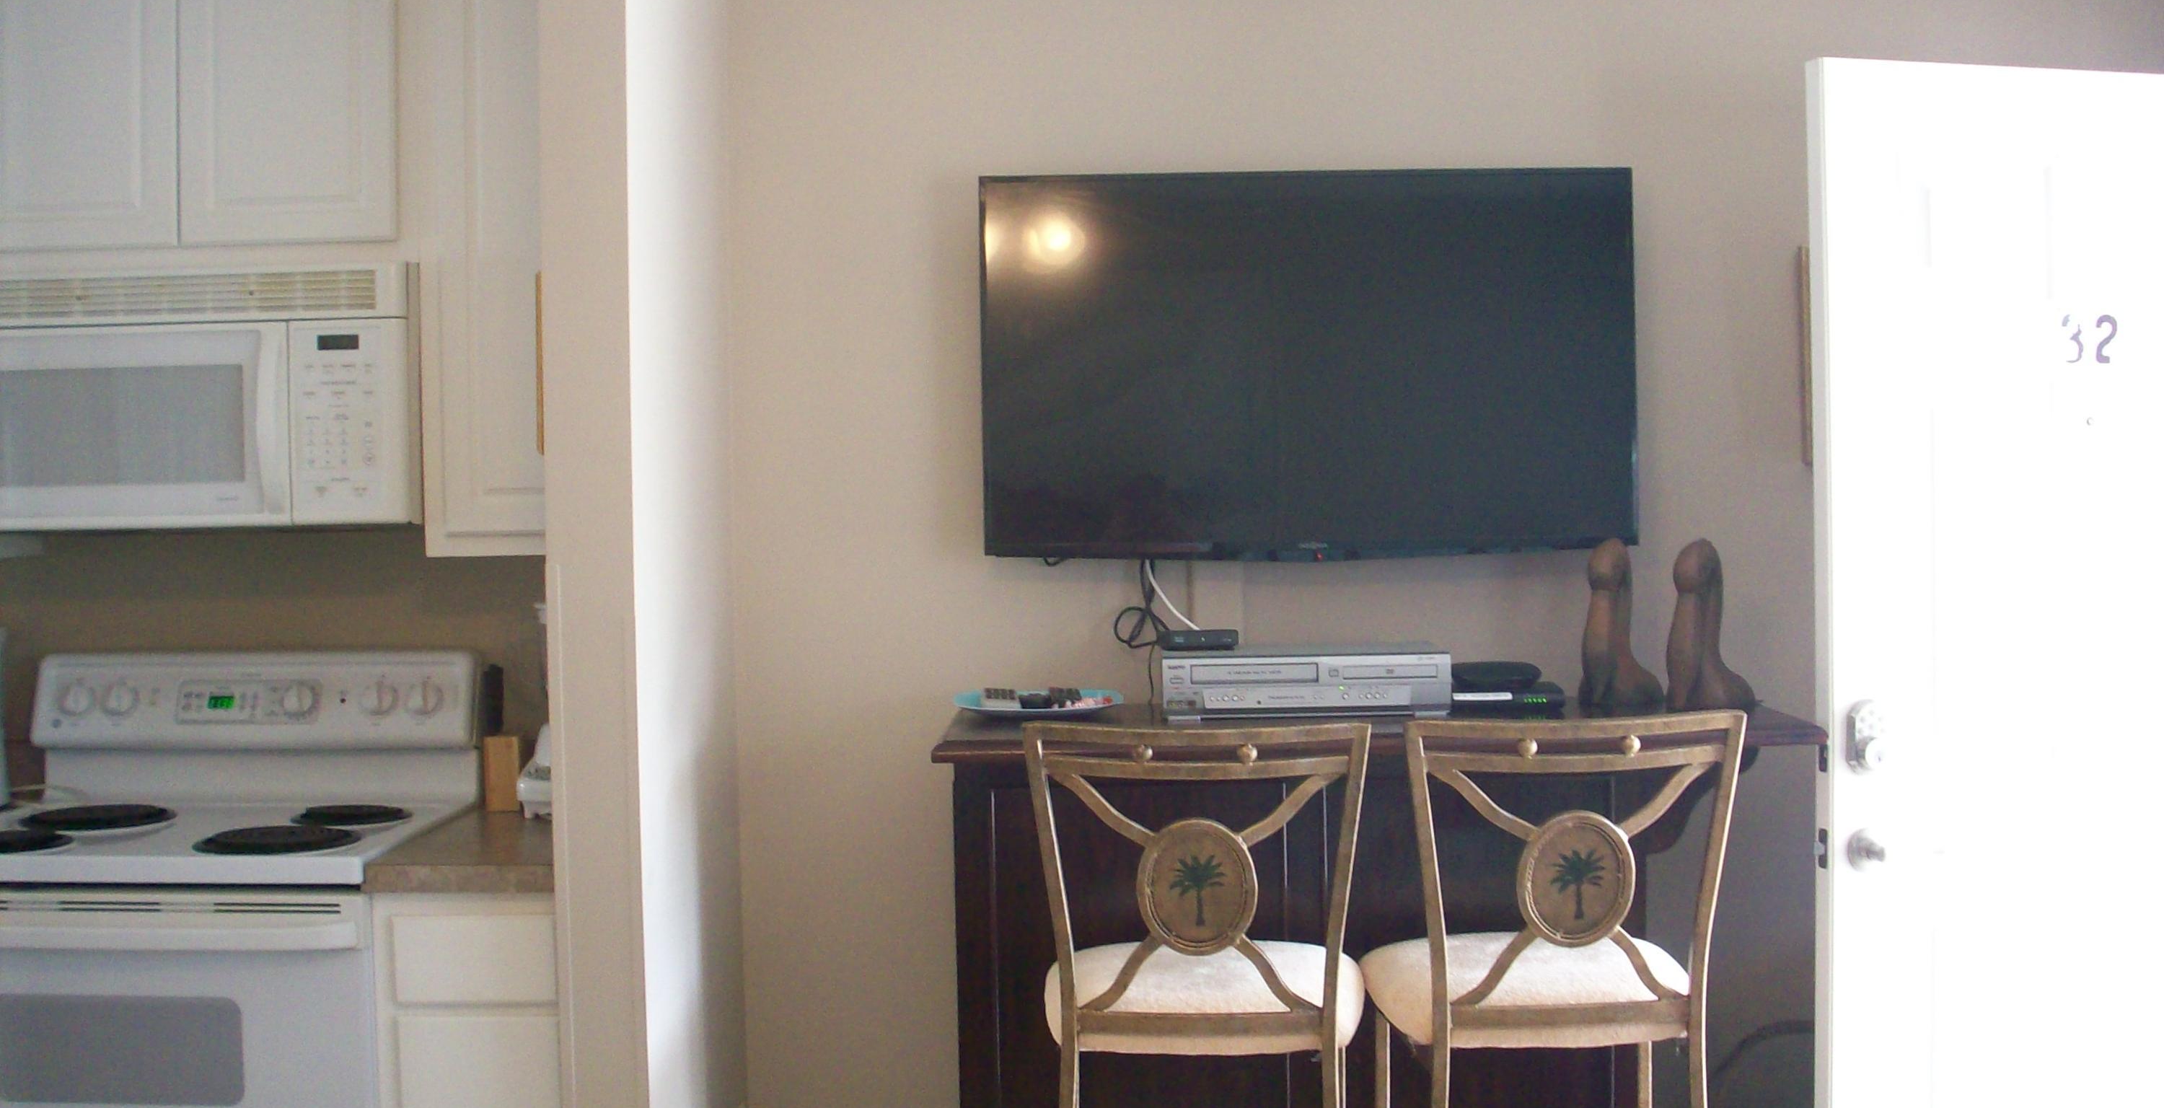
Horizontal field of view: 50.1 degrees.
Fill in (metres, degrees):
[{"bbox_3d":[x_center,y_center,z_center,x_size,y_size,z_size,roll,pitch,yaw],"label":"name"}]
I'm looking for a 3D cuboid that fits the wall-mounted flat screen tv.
[{"bbox_3d":[0.368,-0.307,3.754,1.057,0.620,0.065,-1,1,1],"label":"wall-mounted flat screen tv"}]

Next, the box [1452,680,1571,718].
[{"bbox_3d":[0.660,0.220,3.661,0.189,0.043,0.140,-1,1,1],"label":"box"}]

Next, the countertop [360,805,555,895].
[{"bbox_3d":[-0.815,0.429,3.419,0.285,0.038,0.650,-1,1,1],"label":"countertop"}]

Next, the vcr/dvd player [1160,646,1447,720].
[{"bbox_3d":[0.344,0.199,3.604,0.435,0.100,0.240,-1,1,1],"label":"vcr/dvd player"}]

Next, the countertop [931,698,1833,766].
[{"bbox_3d":[0.428,0.266,3.525,1.252,0.034,0.575,-1,1,1],"label":"countertop"}]

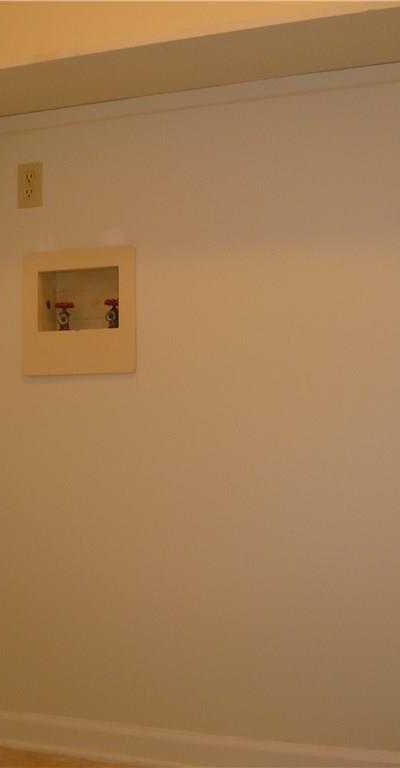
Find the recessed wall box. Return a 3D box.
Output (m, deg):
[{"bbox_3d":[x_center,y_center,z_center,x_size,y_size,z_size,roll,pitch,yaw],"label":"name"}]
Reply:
[{"bbox_3d":[-0.289,-0.180,2.131,0.310,0.310,0.095,-1,-1,18],"label":"recessed wall box"}]

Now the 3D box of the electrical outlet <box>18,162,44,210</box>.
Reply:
[{"bbox_3d":[-0.437,-0.511,2.137,0.070,0.114,0.010,-1,-1,18],"label":"electrical outlet"}]

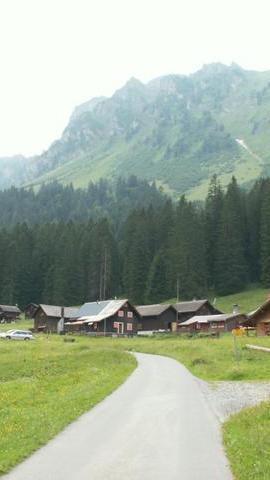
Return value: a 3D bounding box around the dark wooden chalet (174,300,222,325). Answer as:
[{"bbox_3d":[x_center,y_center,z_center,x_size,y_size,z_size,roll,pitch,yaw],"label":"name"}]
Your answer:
[{"bbox_3d":[10.980,15.512,131.256,8.000,5.900,10.200,9,-13,-40],"label":"dark wooden chalet"}]

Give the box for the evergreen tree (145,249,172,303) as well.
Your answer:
[{"bbox_3d":[6.260,9.410,172.360,6.910,14.420,6.910,0,-8,2],"label":"evergreen tree"}]

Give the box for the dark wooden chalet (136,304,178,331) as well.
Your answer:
[{"bbox_3d":[3.343,14.450,118.881,5.200,4.900,9.600,9,-13,-40],"label":"dark wooden chalet"}]

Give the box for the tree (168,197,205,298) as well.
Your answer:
[{"bbox_3d":[13.780,1.957,174.427,8.500,28.150,8.500,0,-10,5],"label":"tree"}]

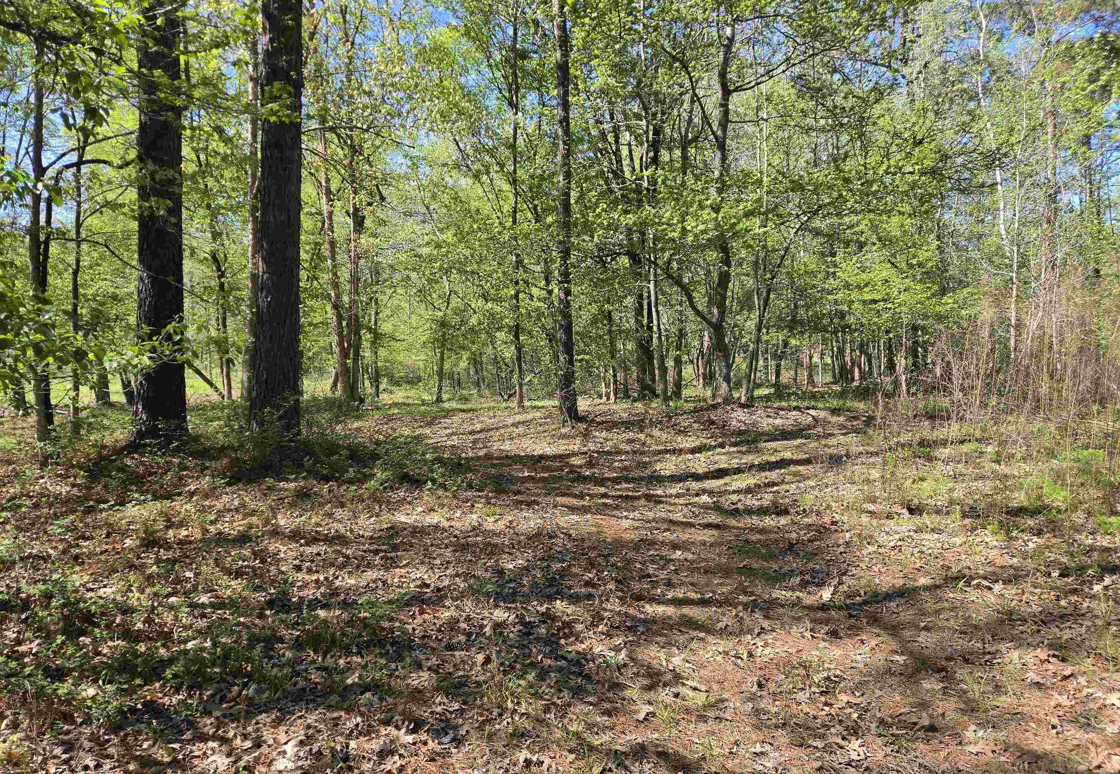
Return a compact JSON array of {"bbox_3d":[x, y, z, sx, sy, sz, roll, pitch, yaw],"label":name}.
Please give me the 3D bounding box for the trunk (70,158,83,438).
[{"bbox_3d":[-8.109,-1.492,12.500,0.160,4.700,0.160,1,0,0],"label":"trunk"}]

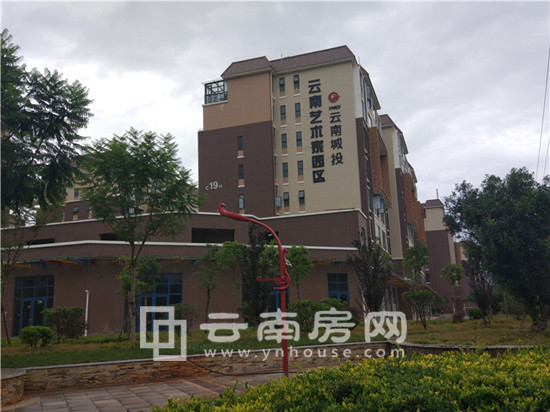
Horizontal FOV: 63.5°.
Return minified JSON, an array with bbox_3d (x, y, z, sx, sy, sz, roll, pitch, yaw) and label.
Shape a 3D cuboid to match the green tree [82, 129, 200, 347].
[{"bbox_3d":[-4.187,0.829,13.948,3.600,6.922,3.600,-2,-12,0],"label":"green tree"}]

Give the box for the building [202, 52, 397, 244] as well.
[{"bbox_3d":[3.334,-2.365,49.755,17.700,24.000,15.500,-6,-13,20],"label":"building"}]

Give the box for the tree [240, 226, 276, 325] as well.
[{"bbox_3d":[-0.990,4.292,26.692,2.186,6.195,2.186,-2,-12,0],"label":"tree"}]

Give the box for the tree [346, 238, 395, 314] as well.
[{"bbox_3d":[6.134,4.924,28.564,3.065,5.437,3.065,-2,-12,0],"label":"tree"}]

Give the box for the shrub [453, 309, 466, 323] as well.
[{"bbox_3d":[12.032,7.160,29.000,0.900,0.880,0.900,-1,-12,0],"label":"shrub"}]

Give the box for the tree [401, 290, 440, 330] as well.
[{"bbox_3d":[7.213,5.038,21.894,1.872,1.916,1.872,-2,-12,0],"label":"tree"}]

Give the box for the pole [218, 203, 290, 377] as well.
[{"bbox_3d":[-0.467,1.735,9.447,1.500,3.662,0.300,-2,-12,0],"label":"pole"}]

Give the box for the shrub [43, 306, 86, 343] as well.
[{"bbox_3d":[-8.284,4.683,17.500,1.700,1.450,1.600,-1,-12,0],"label":"shrub"}]

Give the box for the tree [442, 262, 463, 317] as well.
[{"bbox_3d":[16.256,7.605,40.500,2.000,4.750,2.000,-1,-12,0],"label":"tree"}]

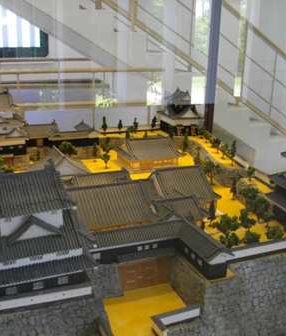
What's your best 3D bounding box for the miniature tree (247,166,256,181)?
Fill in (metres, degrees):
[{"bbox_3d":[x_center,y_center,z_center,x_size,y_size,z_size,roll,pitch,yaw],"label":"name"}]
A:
[{"bbox_3d":[0.437,0.022,1.672,0.036,0.059,0.036,-5,16,-23],"label":"miniature tree"}]

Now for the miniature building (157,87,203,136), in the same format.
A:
[{"bbox_3d":[0.239,-0.368,2.672,0.220,0.280,0.320,-5,16,-23],"label":"miniature building"}]

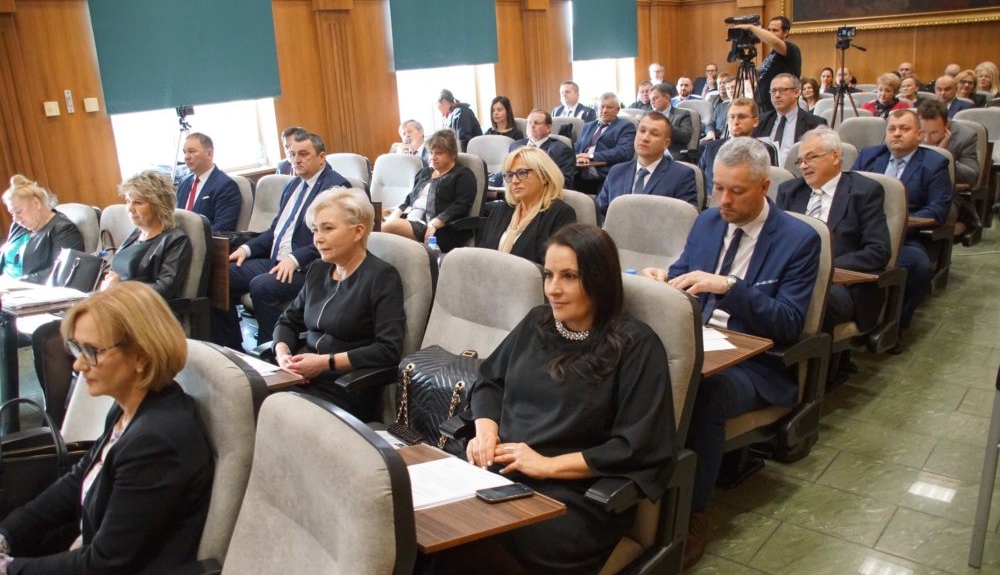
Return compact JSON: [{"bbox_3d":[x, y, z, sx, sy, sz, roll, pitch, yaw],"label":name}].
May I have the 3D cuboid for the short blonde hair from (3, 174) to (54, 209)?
[{"bbox_3d":[-2.384,-0.471,3.800,0.240,0.210,0.210,-16,20,-34],"label":"short blonde hair"}]

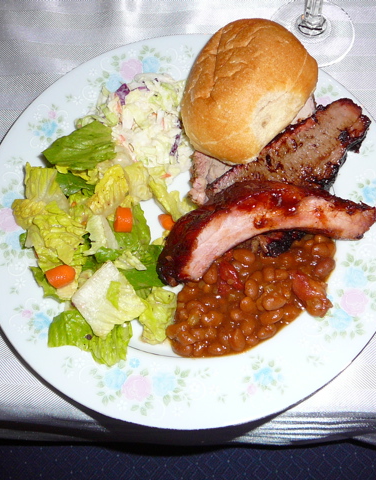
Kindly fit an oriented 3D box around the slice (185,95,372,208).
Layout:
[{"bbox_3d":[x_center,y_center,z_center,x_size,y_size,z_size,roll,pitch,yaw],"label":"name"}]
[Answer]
[{"bbox_3d":[0.065,-0.049,0.430,0.132,0.026,0.063,-42,74,-15],"label":"slice"}]

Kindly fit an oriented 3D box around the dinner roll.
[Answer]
[{"bbox_3d":[0.037,-0.096,0.414,0.073,0.057,0.097,26,70,10],"label":"dinner roll"}]

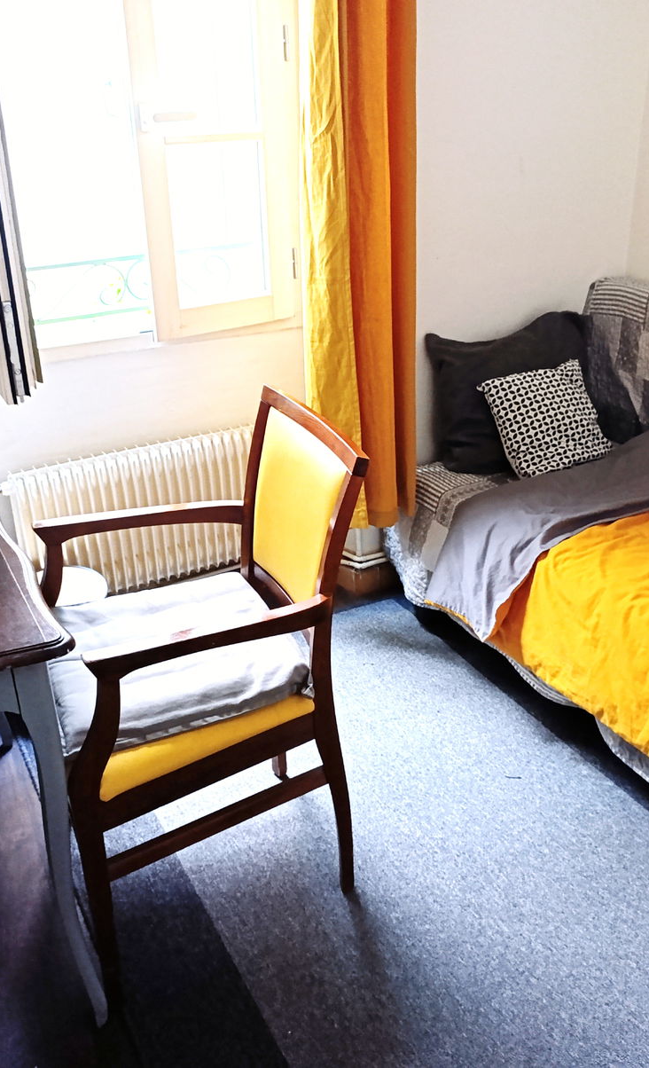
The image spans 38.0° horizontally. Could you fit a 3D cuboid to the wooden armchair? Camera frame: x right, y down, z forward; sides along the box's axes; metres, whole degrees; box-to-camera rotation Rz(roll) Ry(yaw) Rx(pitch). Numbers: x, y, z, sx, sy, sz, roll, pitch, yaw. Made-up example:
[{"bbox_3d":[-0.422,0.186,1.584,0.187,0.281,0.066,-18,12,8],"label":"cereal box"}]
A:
[{"bbox_3d":[-0.237,0.253,1.748,0.541,0.900,0.567,-10,26,-21],"label":"wooden armchair"}]

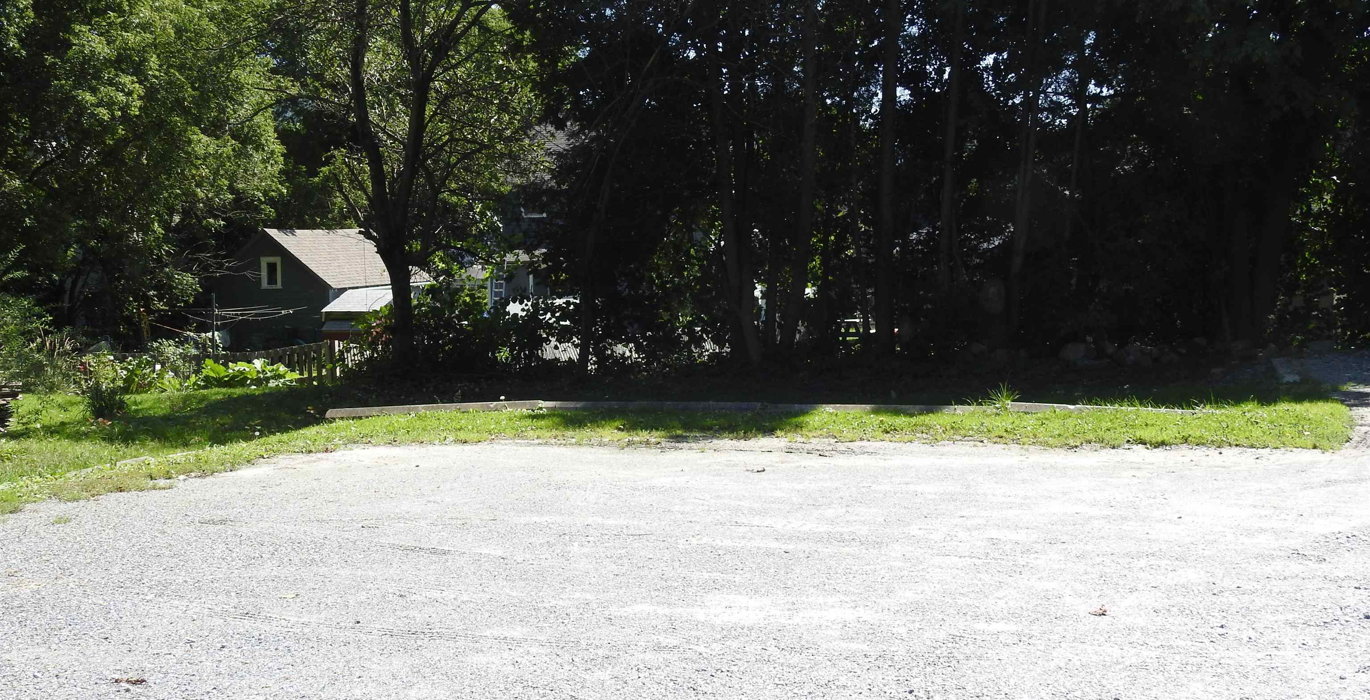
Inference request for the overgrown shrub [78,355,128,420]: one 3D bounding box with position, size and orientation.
[{"bbox_3d":[-6.261,0.397,18.300,0.550,0.690,0.530,0,3,0],"label":"overgrown shrub"}]

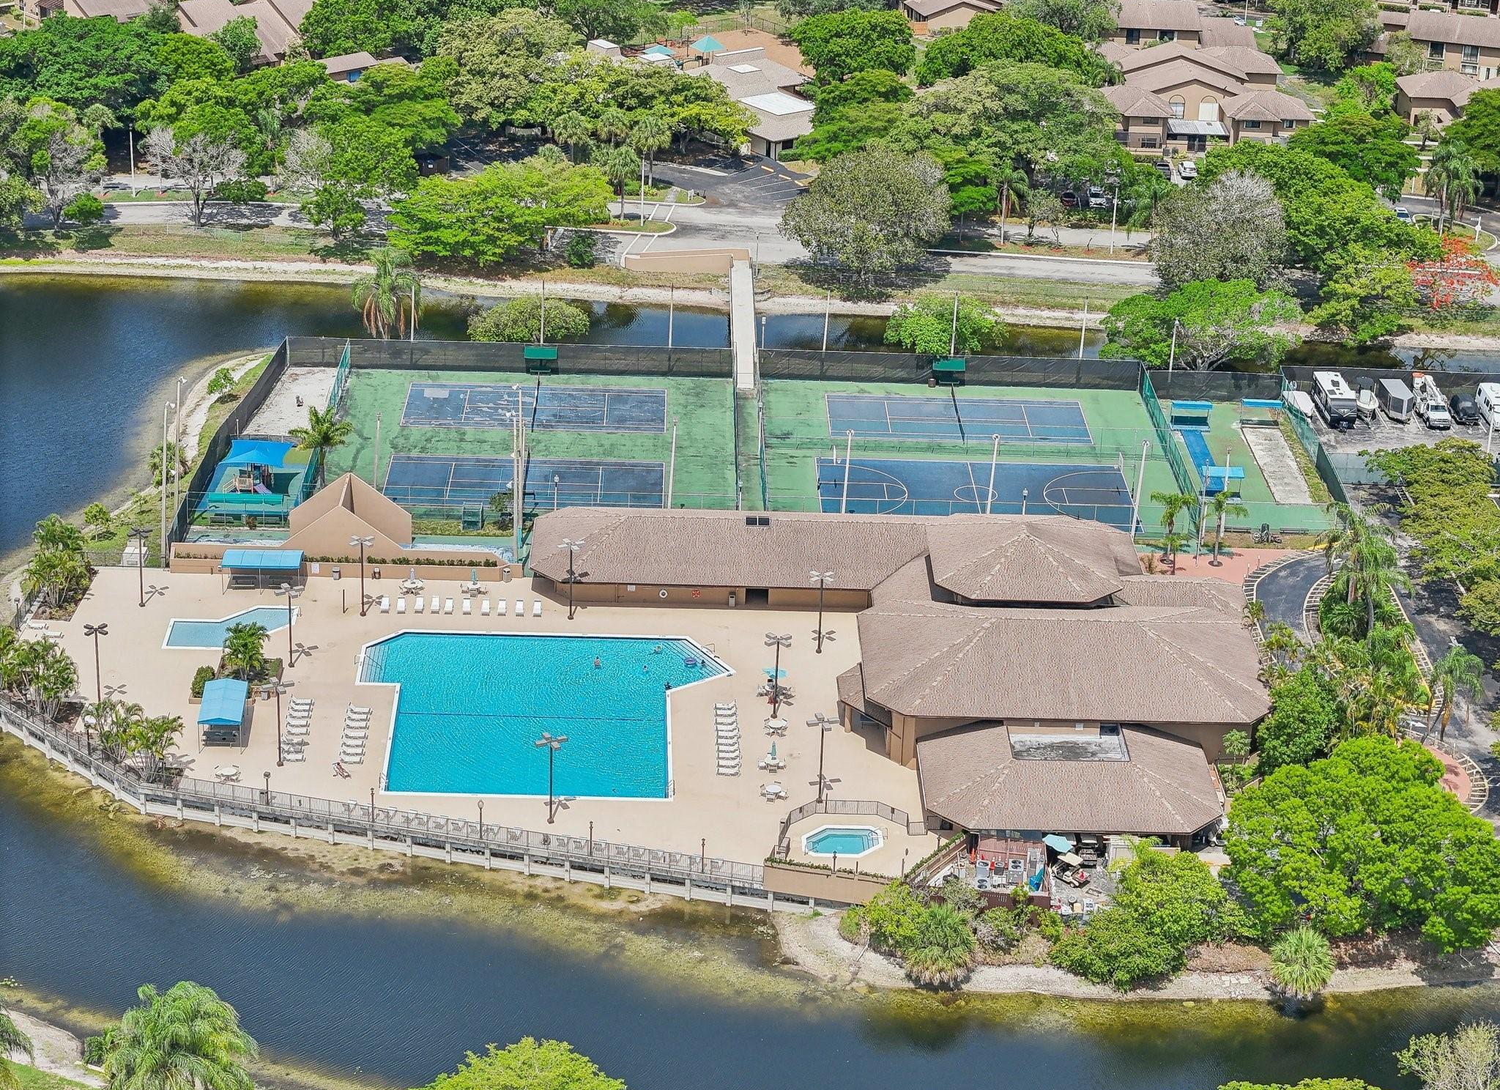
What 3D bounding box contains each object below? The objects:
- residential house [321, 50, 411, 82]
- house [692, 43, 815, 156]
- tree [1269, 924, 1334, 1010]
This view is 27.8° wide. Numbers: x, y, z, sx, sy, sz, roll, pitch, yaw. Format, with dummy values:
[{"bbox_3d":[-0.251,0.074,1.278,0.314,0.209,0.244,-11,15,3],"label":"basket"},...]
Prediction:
[{"bbox_3d":[-47.519,-57.934,374.426,12.000,6.200,9.000,-19,31,-41],"label":"residential house"},{"bbox_3d":[1.636,-54.768,372.278,23.000,5.800,31.500,-17,30,-38],"label":"house"},{"bbox_3d":[34.371,26.175,188.887,4.000,4.700,4.000,2,23,0],"label":"tree"}]

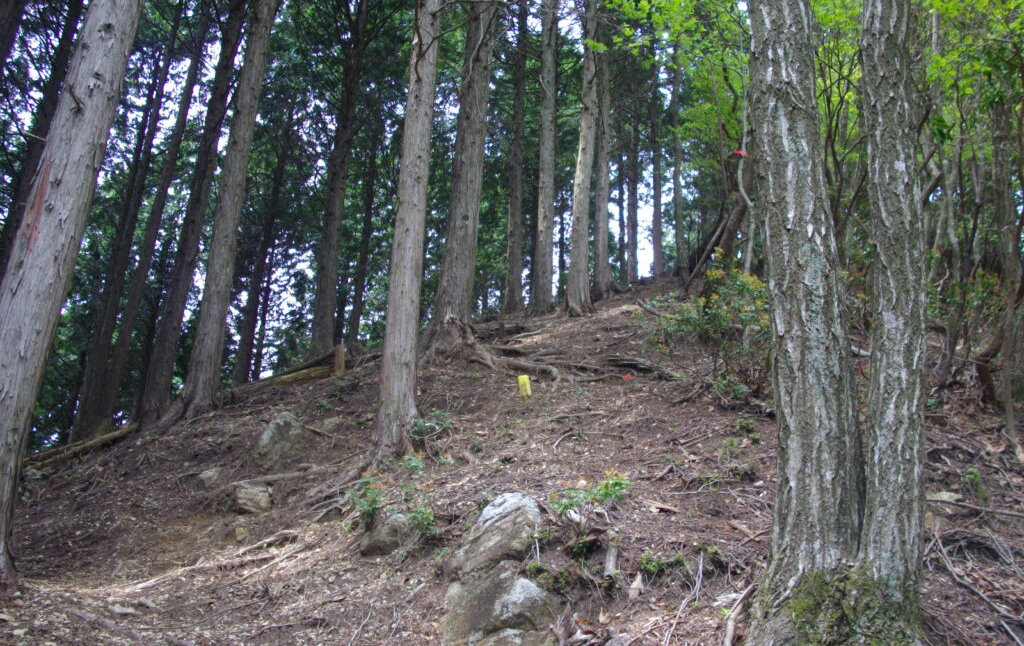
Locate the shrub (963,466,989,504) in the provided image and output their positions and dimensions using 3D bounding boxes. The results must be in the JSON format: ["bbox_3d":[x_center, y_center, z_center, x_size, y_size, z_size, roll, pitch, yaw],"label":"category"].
[{"bbox_3d":[2.795,0.974,6.600,0.157,0.218,0.141,3,-23,0],"label":"shrub"}]

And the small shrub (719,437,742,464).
[{"bbox_3d":[1.577,0.920,7.900,0.173,0.178,0.156,3,-23,0],"label":"small shrub"}]

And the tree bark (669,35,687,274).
[{"bbox_3d":[3.838,-3.896,25.247,0.250,6.398,0.250,3,-23,0],"label":"tree bark"}]

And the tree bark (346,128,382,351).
[{"bbox_3d":[-2.643,-1.596,19.879,0.200,4.508,0.200,3,-23,0],"label":"tree bark"}]

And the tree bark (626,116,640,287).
[{"bbox_3d":[2.879,-2.975,25.879,0.250,4.507,0.250,3,-23,0],"label":"tree bark"}]

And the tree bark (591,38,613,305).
[{"bbox_3d":[1.720,-2.951,20.566,0.290,5.466,0.290,2,-23,0],"label":"tree bark"}]

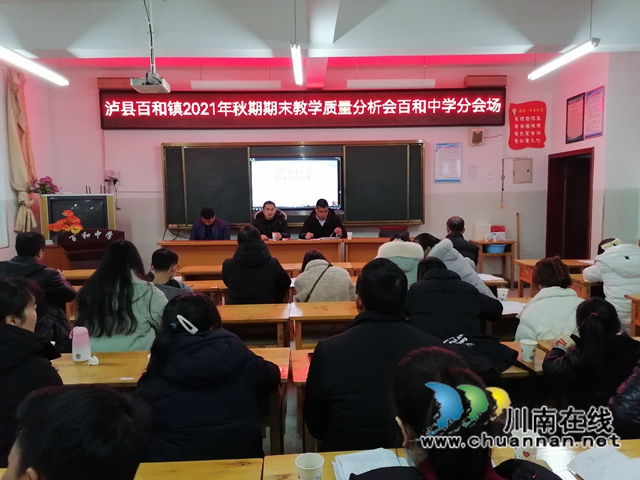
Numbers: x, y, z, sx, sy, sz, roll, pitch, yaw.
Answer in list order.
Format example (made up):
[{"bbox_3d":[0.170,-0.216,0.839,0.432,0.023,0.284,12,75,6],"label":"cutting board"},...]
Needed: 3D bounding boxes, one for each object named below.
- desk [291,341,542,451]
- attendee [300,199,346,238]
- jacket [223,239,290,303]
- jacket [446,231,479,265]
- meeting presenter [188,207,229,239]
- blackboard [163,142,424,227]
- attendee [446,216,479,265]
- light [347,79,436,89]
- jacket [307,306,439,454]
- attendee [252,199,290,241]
[{"bbox_3d":[0.488,0.912,2.164,1.200,0.760,0.400,-1,6,-2],"label":"desk"},{"bbox_3d":[0.038,0.091,6.704,0.640,1.320,0.720,-1,4,-1],"label":"attendee"},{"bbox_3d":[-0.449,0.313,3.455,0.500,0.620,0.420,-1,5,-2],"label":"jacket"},{"bbox_3d":[1.330,0.247,4.773,0.500,0.680,0.380,-1,5,-1],"label":"jacket"},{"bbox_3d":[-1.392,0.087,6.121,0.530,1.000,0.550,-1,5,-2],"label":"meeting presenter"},{"bbox_3d":[-0.387,-0.872,7.626,4.100,1.330,0.120,-1,5,-1],"label":"blackboard"},{"bbox_3d":[1.330,0.409,4.868,0.500,1.280,0.720,-1,5,-1],"label":"attendee"},{"bbox_3d":[0.984,-2.160,6.643,1.230,0.110,0.130,-1,4,-1],"label":"light"},{"bbox_3d":[0.178,0.561,1.727,0.490,0.670,0.420,-1,6,-2],"label":"jacket"},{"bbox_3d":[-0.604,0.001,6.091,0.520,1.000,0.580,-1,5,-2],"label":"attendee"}]

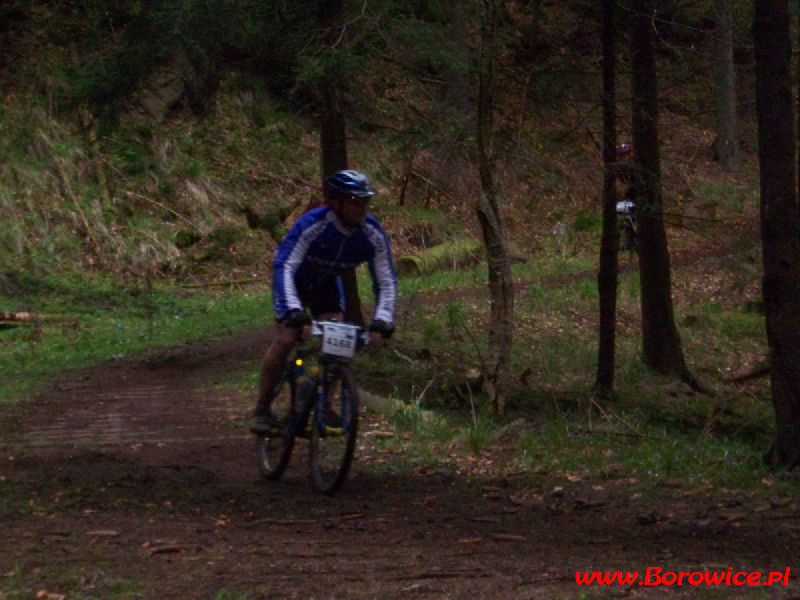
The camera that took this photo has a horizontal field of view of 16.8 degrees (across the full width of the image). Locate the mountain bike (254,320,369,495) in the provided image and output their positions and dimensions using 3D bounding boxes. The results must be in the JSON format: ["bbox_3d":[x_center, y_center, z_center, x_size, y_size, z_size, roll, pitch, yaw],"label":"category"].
[{"bbox_3d":[-0.465,0.525,14.400,0.600,0.970,1.700,4,0,-19],"label":"mountain bike"}]

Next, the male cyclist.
[{"bbox_3d":[-0.430,0.016,14.430,0.650,1.400,0.920,2,0,-19],"label":"male cyclist"}]

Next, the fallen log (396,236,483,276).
[{"bbox_3d":[0.675,-0.580,37.300,0.340,0.340,2.830,0,5,23],"label":"fallen log"}]

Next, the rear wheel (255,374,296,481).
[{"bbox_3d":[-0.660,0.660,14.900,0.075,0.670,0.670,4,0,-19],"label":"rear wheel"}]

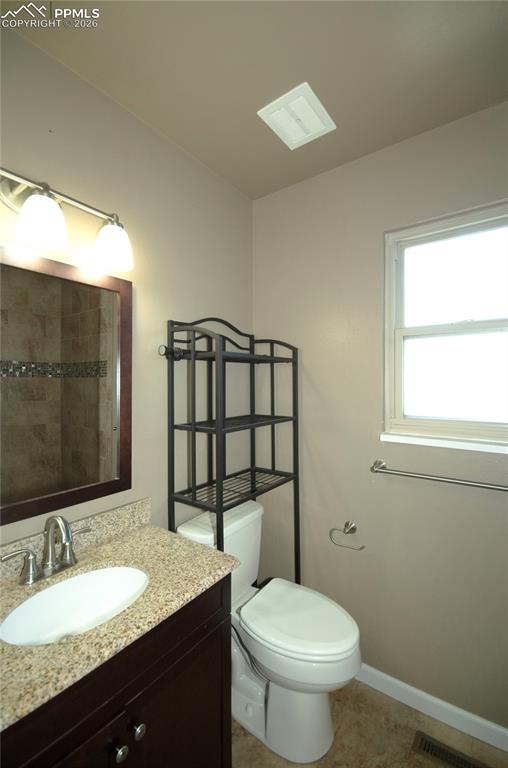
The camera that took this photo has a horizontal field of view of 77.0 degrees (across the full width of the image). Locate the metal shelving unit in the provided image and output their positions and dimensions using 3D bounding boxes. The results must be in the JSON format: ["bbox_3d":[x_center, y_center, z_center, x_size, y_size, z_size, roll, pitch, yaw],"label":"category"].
[{"bbox_3d":[-0.065,0.547,1.498,0.305,1.736,0.582,0,1,38],"label":"metal shelving unit"}]

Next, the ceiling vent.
[{"bbox_3d":[0.174,-1.052,1.262,0.208,0.026,0.250,0,1,38],"label":"ceiling vent"}]

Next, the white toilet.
[{"bbox_3d":[0.084,1.020,1.364,0.711,0.792,0.457,0,1,38],"label":"white toilet"}]

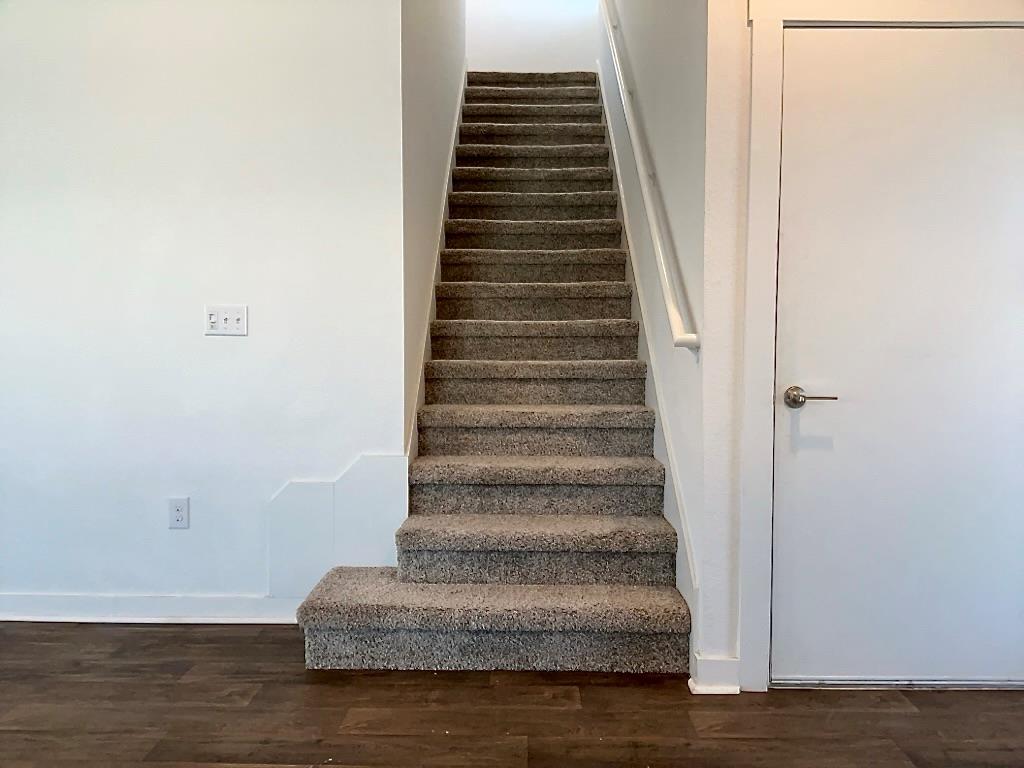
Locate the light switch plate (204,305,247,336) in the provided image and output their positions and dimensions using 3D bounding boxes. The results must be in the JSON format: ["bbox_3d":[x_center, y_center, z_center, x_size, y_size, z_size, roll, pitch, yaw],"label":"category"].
[{"bbox_3d":[-1.074,-0.239,2.999,0.162,0.115,0.011,0,3,1],"label":"light switch plate"}]

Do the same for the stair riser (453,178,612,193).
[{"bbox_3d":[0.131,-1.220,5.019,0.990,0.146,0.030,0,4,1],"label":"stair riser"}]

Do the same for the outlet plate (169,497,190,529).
[{"bbox_3d":[-1.267,0.493,3.044,0.071,0.115,0.009,0,3,1],"label":"outlet plate"}]

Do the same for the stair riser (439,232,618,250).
[{"bbox_3d":[0.122,-0.790,4.493,0.965,0.125,0.030,0,5,1],"label":"stair riser"}]

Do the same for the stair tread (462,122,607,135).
[{"bbox_3d":[0.139,-1.711,5.480,0.983,0.078,0.261,0,3,1],"label":"stair tread"}]

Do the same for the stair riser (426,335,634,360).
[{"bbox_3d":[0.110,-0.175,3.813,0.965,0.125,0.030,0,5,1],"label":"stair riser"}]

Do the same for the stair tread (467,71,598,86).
[{"bbox_3d":[0.151,-2.328,6.166,0.983,0.078,0.261,0,3,1],"label":"stair tread"}]

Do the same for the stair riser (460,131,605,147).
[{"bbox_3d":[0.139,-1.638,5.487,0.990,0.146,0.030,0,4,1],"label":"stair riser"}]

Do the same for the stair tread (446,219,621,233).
[{"bbox_3d":[0.123,-0.889,4.564,0.983,0.078,0.261,0,3,1],"label":"stair tread"}]

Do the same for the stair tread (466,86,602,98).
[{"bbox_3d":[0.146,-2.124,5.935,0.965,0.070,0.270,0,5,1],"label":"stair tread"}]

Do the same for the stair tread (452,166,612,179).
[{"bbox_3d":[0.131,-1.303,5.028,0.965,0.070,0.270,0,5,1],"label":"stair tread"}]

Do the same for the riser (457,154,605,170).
[{"bbox_3d":[0.133,-1.406,5.173,0.965,0.125,0.030,0,5,1],"label":"riser"}]

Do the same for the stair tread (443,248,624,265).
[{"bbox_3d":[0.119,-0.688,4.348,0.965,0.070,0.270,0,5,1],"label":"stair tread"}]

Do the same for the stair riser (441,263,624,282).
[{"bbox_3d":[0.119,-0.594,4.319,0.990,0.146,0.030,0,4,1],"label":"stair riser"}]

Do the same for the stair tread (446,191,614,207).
[{"bbox_3d":[0.129,-1.104,4.877,0.995,0.068,0.275,0,4,1],"label":"stair tread"}]

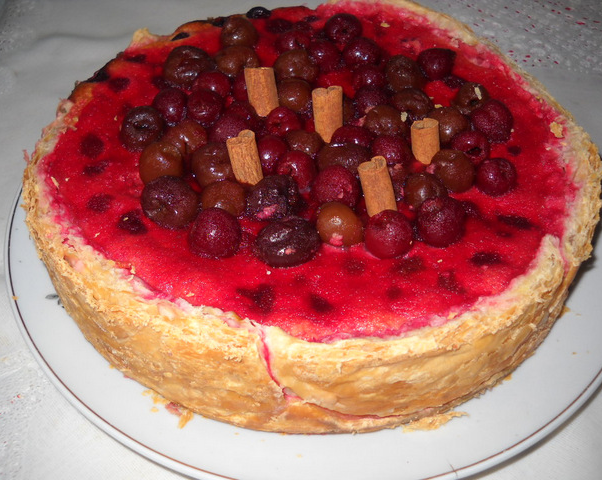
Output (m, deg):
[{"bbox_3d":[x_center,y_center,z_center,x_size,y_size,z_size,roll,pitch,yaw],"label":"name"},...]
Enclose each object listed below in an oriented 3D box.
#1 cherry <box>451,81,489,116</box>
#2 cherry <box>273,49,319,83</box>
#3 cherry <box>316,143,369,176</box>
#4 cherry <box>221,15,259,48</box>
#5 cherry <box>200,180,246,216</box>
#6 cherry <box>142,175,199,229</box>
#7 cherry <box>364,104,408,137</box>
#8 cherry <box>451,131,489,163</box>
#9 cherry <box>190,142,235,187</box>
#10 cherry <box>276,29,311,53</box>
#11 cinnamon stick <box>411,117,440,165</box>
[{"bbox_3d":[0.081,-0.066,0.334,0.018,0.017,0.018,0,48,0],"label":"cherry"},{"bbox_3d":[-0.003,-0.087,0.352,0.022,0.018,0.020,2,47,0],"label":"cherry"},{"bbox_3d":[0.019,-0.035,0.310,0.024,0.016,0.018,0,48,0],"label":"cherry"},{"bbox_3d":[-0.032,-0.111,0.374,0.020,0.018,0.020,2,47,0],"label":"cherry"},{"bbox_3d":[-0.033,-0.016,0.299,0.019,0.018,0.019,0,47,0],"label":"cherry"},{"bbox_3d":[-0.053,-0.015,0.287,0.024,0.022,0.024,0,48,0],"label":"cherry"},{"bbox_3d":[0.040,-0.056,0.336,0.021,0.018,0.020,0,47,0],"label":"cherry"},{"bbox_3d":[0.075,-0.041,0.312,0.018,0.017,0.018,2,47,0],"label":"cherry"},{"bbox_3d":[-0.037,-0.033,0.306,0.020,0.019,0.020,0,48,0],"label":"cherry"},{"bbox_3d":[-0.004,-0.101,0.363,0.018,0.017,0.018,0,48,0],"label":"cherry"},{"bbox_3d":[0.056,-0.041,0.311,0.012,0.025,0.010,-5,36,11],"label":"cinnamon stick"}]

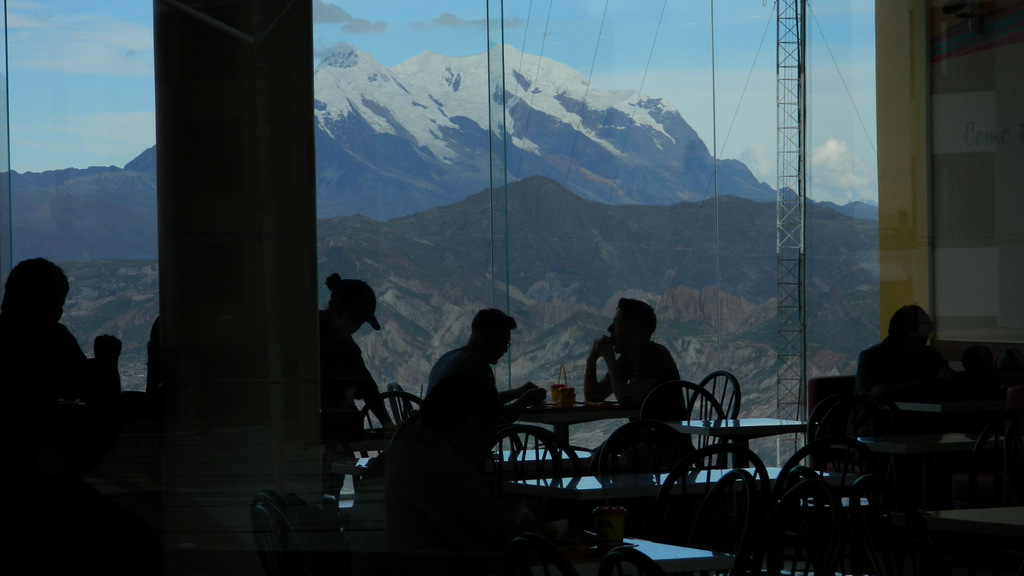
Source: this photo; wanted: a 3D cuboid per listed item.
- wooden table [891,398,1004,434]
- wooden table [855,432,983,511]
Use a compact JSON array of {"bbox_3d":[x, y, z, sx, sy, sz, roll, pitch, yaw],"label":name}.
[{"bbox_3d":[2.379,0.979,20.424,0.633,0.750,0.633,-1,1,-28],"label":"wooden table"},{"bbox_3d":[1.822,1.036,16.722,0.633,0.750,0.633,-1,1,-28],"label":"wooden table"}]

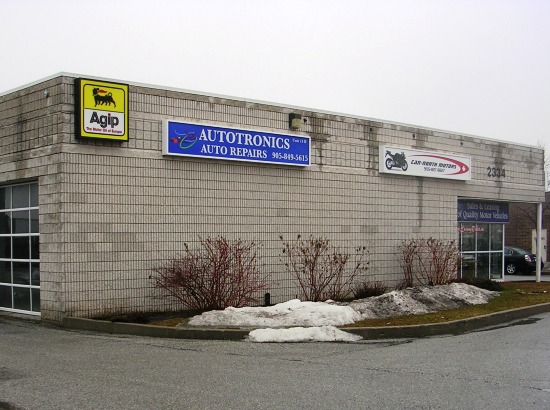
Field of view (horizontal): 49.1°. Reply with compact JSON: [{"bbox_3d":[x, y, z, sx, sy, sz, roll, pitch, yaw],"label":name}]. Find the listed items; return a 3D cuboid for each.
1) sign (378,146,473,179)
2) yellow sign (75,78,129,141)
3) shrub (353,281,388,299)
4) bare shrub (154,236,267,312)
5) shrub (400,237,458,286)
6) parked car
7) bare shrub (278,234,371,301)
[{"bbox_3d":[4.755,-1.214,18.692,4.083,0.791,0.210,2,-4,-36],"label":"sign"},{"bbox_3d":[-3.570,-1.927,12.512,1.022,1.209,0.300,2,-4,-36],"label":"yellow sign"},{"bbox_3d":[2.536,2.231,16.000,0.850,0.450,0.750,2,-4,-36],"label":"shrub"},{"bbox_3d":[-1.391,1.545,13.200,2.300,1.650,1.700,2,-4,-36],"label":"bare shrub"},{"bbox_3d":[4.542,1.694,17.600,1.600,1.500,1.400,2,-4,-36],"label":"shrub"},{"bbox_3d":[11.463,2.801,31.110,1.790,1.470,4.800,2,-4,-36],"label":"parked car"},{"bbox_3d":[1.224,1.570,14.900,2.100,1.650,1.500,2,-4,-36],"label":"bare shrub"}]

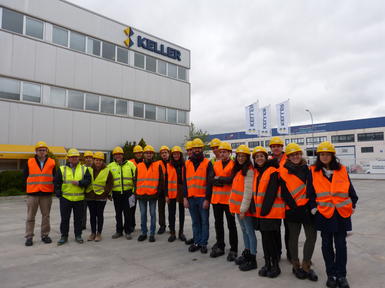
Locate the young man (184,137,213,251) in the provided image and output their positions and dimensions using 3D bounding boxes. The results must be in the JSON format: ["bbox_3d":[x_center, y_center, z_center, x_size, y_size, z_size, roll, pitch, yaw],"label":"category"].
[{"bbox_3d":[0.109,0.850,4.715,0.520,1.892,0.370,-1,-3,12],"label":"young man"}]

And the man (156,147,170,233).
[{"bbox_3d":[-0.576,0.953,5.869,0.520,1.824,0.340,0,-3,-3],"label":"man"}]

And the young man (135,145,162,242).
[{"bbox_3d":[-0.854,0.930,5.324,0.540,1.805,0.350,0,-3,-6],"label":"young man"}]

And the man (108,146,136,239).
[{"bbox_3d":[-1.360,0.950,5.528,0.550,1.790,0.360,1,-3,-12],"label":"man"}]

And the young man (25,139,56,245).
[{"bbox_3d":[-2.798,0.886,5.135,0.600,1.869,0.360,2,-4,-25],"label":"young man"}]

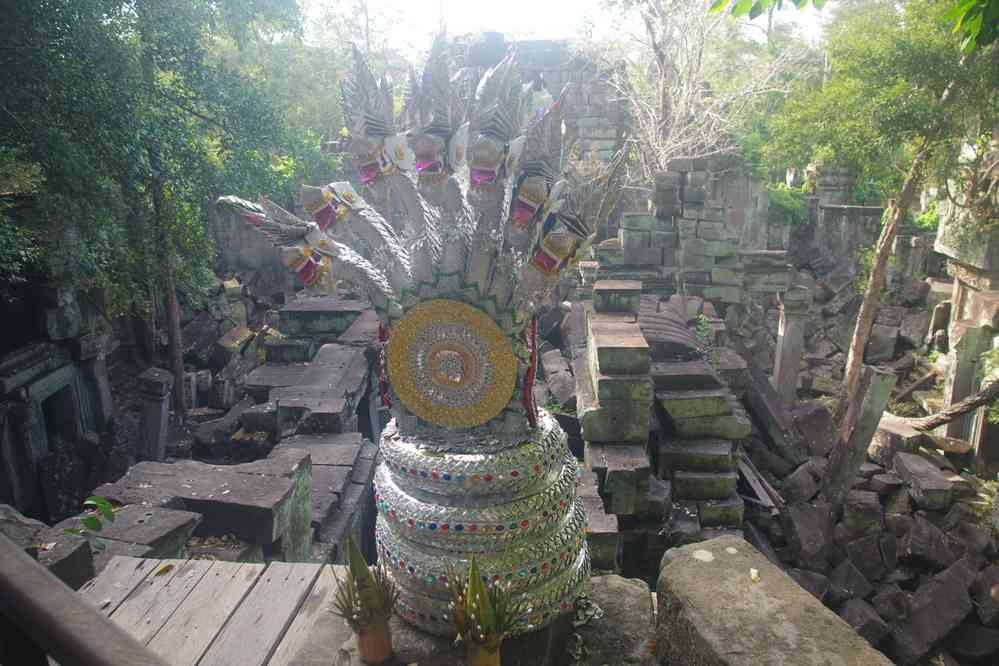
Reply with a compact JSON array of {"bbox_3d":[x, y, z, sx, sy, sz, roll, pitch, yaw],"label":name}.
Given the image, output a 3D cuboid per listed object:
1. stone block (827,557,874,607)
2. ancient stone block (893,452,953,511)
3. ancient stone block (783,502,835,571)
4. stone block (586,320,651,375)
[{"bbox_3d":[3.430,2.431,7.300,0.380,0.330,0.380,9,15,34],"label":"stone block"},{"bbox_3d":[5.013,1.740,8.900,0.420,0.280,0.900,4,13,16],"label":"ancient stone block"},{"bbox_3d":[3.341,2.200,8.100,0.450,0.550,0.550,3,13,15],"label":"ancient stone block"},{"bbox_3d":[1.390,0.181,8.750,0.565,0.300,0.980,0,17,3],"label":"stone block"}]

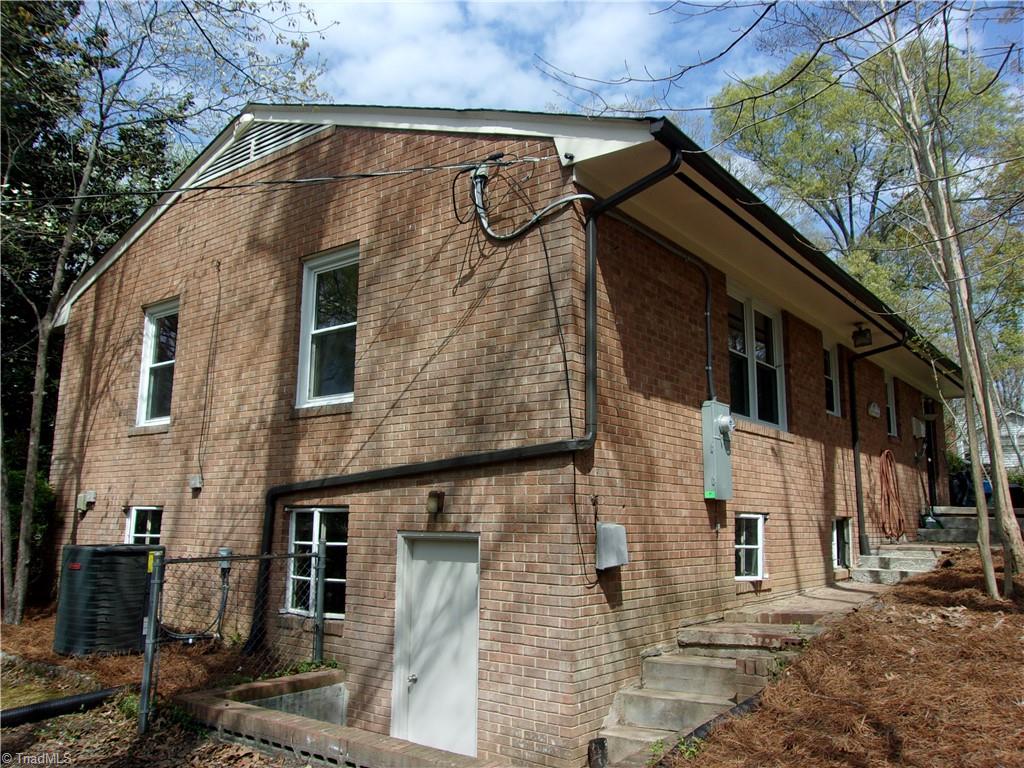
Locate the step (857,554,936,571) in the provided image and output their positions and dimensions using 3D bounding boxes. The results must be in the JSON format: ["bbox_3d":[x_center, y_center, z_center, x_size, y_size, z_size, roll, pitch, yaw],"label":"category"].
[{"bbox_3d":[5.174,2.386,10.619,0.930,0.155,0.400,-7,-13,38],"label":"step"}]

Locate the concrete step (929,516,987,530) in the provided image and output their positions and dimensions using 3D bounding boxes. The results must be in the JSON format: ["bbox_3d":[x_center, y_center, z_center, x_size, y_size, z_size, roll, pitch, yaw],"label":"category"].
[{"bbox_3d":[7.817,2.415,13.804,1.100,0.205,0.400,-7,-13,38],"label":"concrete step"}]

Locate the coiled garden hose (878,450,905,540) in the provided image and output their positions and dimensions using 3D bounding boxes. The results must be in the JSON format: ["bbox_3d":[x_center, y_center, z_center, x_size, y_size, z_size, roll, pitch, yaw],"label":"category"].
[{"bbox_3d":[5.771,1.673,12.123,0.180,1.330,0.720,-7,-12,37],"label":"coiled garden hose"}]

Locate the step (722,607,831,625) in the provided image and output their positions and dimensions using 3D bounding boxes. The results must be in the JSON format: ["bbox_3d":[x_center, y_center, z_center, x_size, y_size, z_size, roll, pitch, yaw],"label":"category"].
[{"bbox_3d":[2.347,2.025,6.927,0.930,0.095,0.400,-7,-12,38],"label":"step"}]

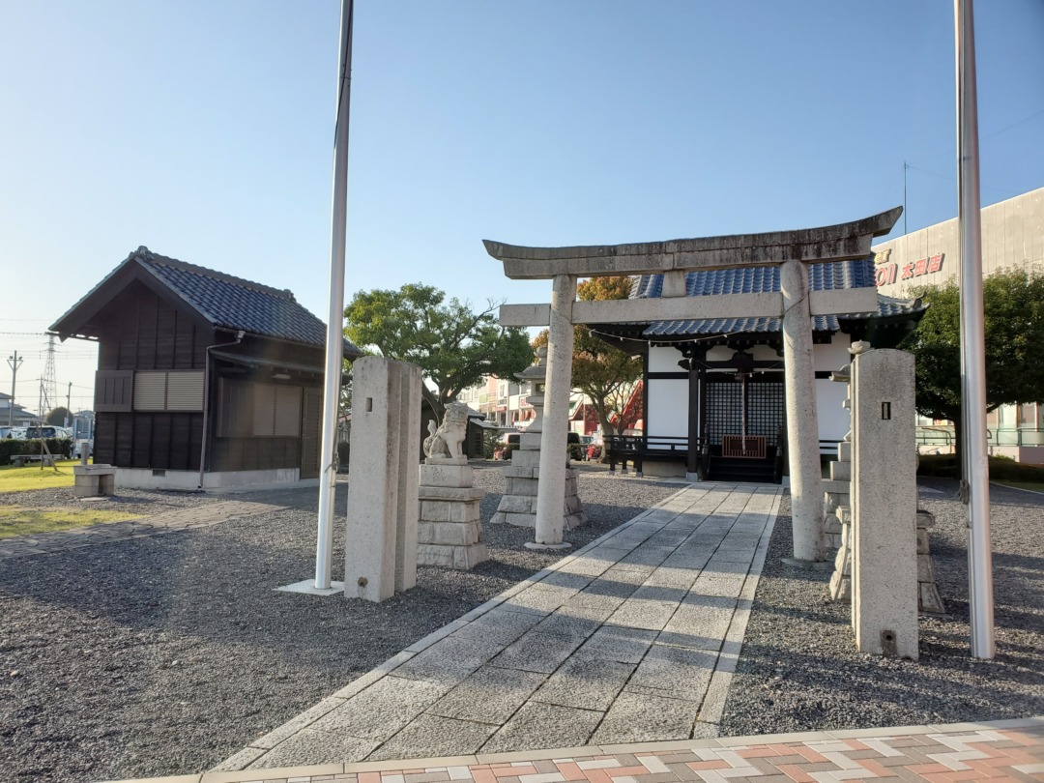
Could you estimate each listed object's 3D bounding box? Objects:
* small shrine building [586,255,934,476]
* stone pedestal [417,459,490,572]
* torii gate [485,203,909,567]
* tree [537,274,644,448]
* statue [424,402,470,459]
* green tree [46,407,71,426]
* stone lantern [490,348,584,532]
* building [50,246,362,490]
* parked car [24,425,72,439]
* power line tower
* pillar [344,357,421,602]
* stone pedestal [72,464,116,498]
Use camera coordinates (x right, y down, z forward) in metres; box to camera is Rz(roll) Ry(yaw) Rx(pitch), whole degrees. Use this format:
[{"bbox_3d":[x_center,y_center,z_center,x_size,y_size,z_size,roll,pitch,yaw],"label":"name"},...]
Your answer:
[{"bbox_3d":[6.559,-0.914,22.522,8.446,6.798,7.931,0,-4,20],"label":"small shrine building"},{"bbox_3d":[-0.878,1.341,8.859,0.861,1.163,0.656,0,-4,20],"label":"stone pedestal"},{"bbox_3d":[1.871,-0.083,9.804,5.150,4.090,0.500,0,-4,20],"label":"torii gate"},{"bbox_3d":[2.700,-0.930,32.000,4.700,7.600,4.700,0,-4,20],"label":"tree"},{"bbox_3d":[-0.855,0.442,8.920,0.560,0.640,0.320,0,-4,20],"label":"statue"},{"bbox_3d":[-50.200,3.770,85.000,2.900,4.300,2.900,4,-5,-31],"label":"green tree"},{"bbox_3d":[0.342,0.679,12.184,1.230,2.757,1.230,0,-4,20],"label":"stone lantern"},{"bbox_3d":[-7.703,-0.367,19.847,4.958,5.486,5.591,0,-4,21],"label":"building"},{"bbox_3d":[-23.400,2.500,38.800,1.690,1.550,4.100,3,-4,-23],"label":"parked car"},{"bbox_3d":[-165.600,-2.500,275.000,6.300,38.700,5.800,4,-5,-31],"label":"power line tower"},{"bbox_3d":[-1.273,0.794,7.393,0.379,2.163,0.748,0,-4,20],"label":"pillar"},{"bbox_3d":[-8.870,1.835,16.334,0.496,0.654,0.580,0,-4,20],"label":"stone pedestal"}]

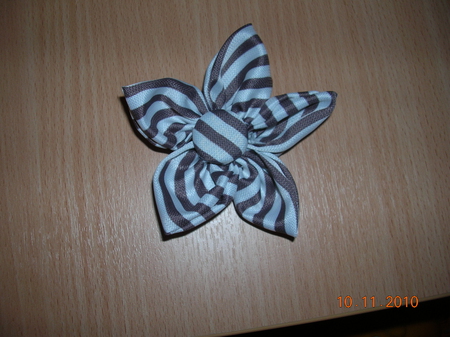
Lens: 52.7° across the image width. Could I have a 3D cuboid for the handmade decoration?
[{"bbox_3d":[0.003,-0.021,0.224,0.108,0.028,0.110,0,79,-2],"label":"handmade decoration"}]

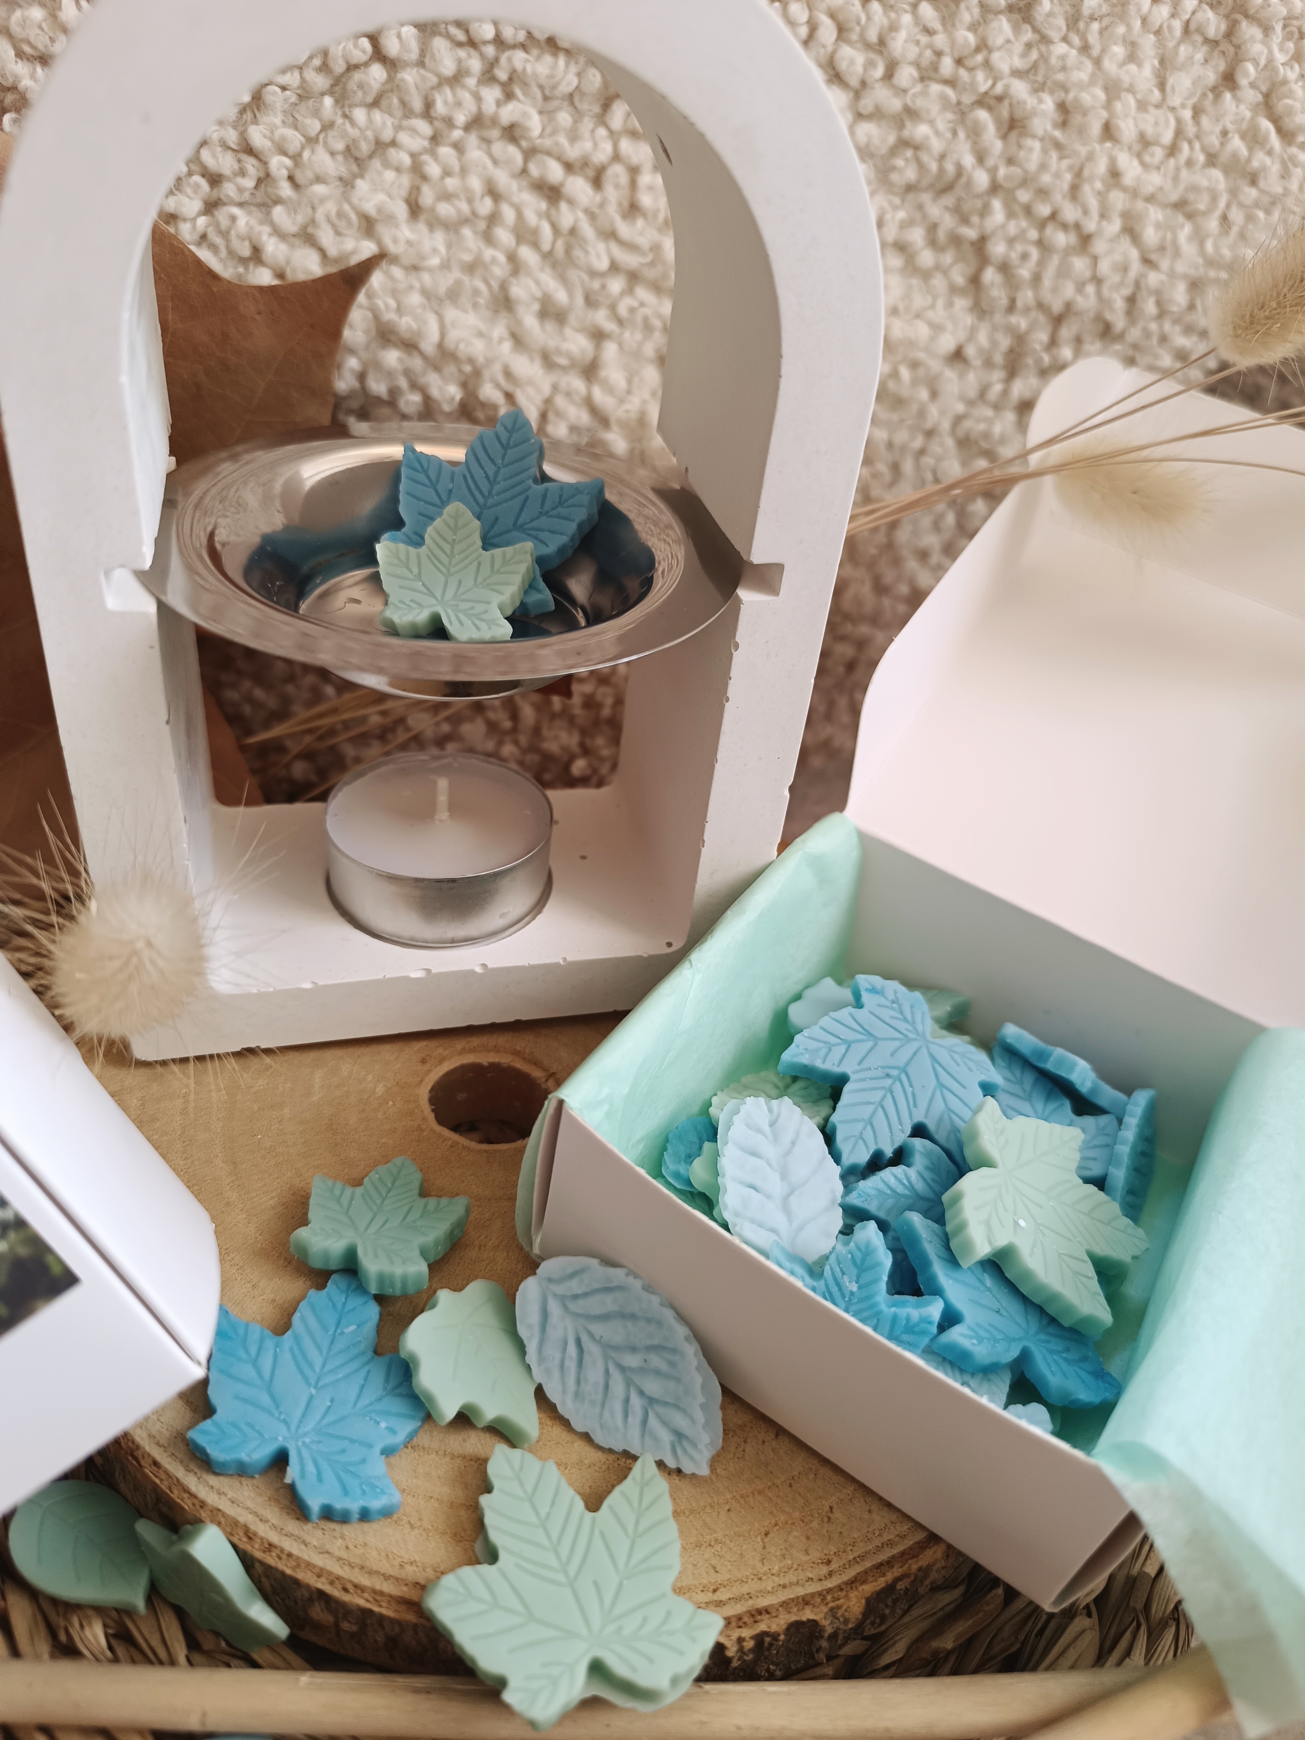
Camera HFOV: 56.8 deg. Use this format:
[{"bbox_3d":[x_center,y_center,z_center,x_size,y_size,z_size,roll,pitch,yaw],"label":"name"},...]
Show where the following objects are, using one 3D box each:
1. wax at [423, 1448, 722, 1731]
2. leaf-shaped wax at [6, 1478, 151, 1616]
[{"bbox_3d":[-0.010,0.079,0.135,0.030,0.006,0.032,-17,46,-28],"label":"wax"},{"bbox_3d":[-0.067,0.082,0.145,0.022,0.005,0.012,31,49,21],"label":"leaf-shaped wax"}]

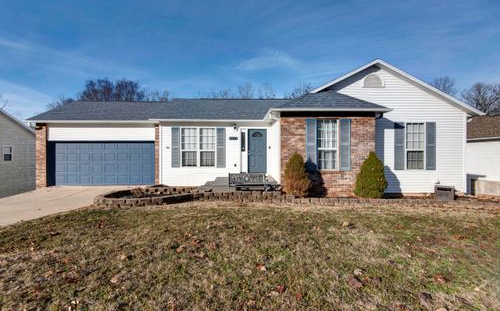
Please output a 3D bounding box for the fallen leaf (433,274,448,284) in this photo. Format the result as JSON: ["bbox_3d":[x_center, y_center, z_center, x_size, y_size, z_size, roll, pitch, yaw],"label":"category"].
[{"bbox_3d":[2.246,1.450,2.618,0.166,0.035,0.128,0,0,0],"label":"fallen leaf"}]

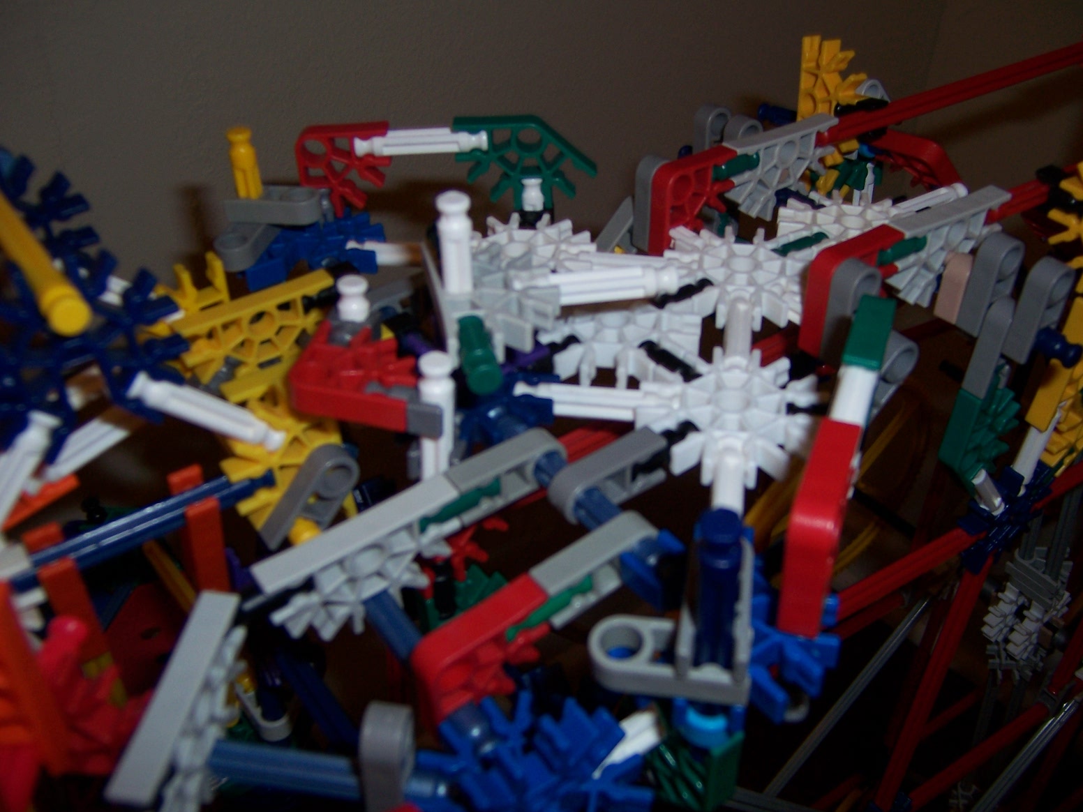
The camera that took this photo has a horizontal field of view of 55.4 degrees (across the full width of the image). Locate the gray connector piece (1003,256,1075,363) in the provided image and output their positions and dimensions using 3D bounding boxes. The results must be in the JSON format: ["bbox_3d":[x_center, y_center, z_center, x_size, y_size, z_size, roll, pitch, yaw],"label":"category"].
[{"bbox_3d":[0.112,-0.022,0.232,0.009,0.024,0.006,-22,42,-27],"label":"gray connector piece"}]

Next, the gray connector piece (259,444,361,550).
[{"bbox_3d":[-0.047,0.019,0.213,0.010,0.024,0.006,23,15,-46],"label":"gray connector piece"}]

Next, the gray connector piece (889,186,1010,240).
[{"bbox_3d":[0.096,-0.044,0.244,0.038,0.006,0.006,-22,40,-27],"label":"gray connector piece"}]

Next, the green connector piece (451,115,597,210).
[{"bbox_3d":[-0.004,-0.063,0.268,0.036,0.024,0.006,0,40,7],"label":"green connector piece"}]

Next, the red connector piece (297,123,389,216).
[{"bbox_3d":[-0.051,-0.062,0.272,0.024,0.024,0.006,-2,38,-3],"label":"red connector piece"}]

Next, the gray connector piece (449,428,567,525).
[{"bbox_3d":[-0.007,0.013,0.198,0.024,0.009,0.006,-27,48,-23],"label":"gray connector piece"}]

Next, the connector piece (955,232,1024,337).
[{"bbox_3d":[0.107,-0.029,0.246,0.010,0.024,0.006,-19,40,-23],"label":"connector piece"}]

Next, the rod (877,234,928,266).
[{"bbox_3d":[0.081,-0.036,0.240,0.017,0.006,0.006,-22,40,-26],"label":"rod"}]

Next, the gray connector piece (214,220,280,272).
[{"bbox_3d":[-0.078,-0.044,0.272,0.010,0.006,0.024,6,37,6],"label":"gray connector piece"}]

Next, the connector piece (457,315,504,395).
[{"bbox_3d":[-0.011,-0.009,0.178,0.006,0.006,0.017,-9,40,-7],"label":"connector piece"}]

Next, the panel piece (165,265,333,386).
[{"bbox_3d":[-0.067,-0.015,0.249,0.038,0.024,0.006,-24,41,-27],"label":"panel piece"}]

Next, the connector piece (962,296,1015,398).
[{"bbox_3d":[0.109,-0.014,0.246,0.009,0.024,0.006,-18,39,-30],"label":"connector piece"}]

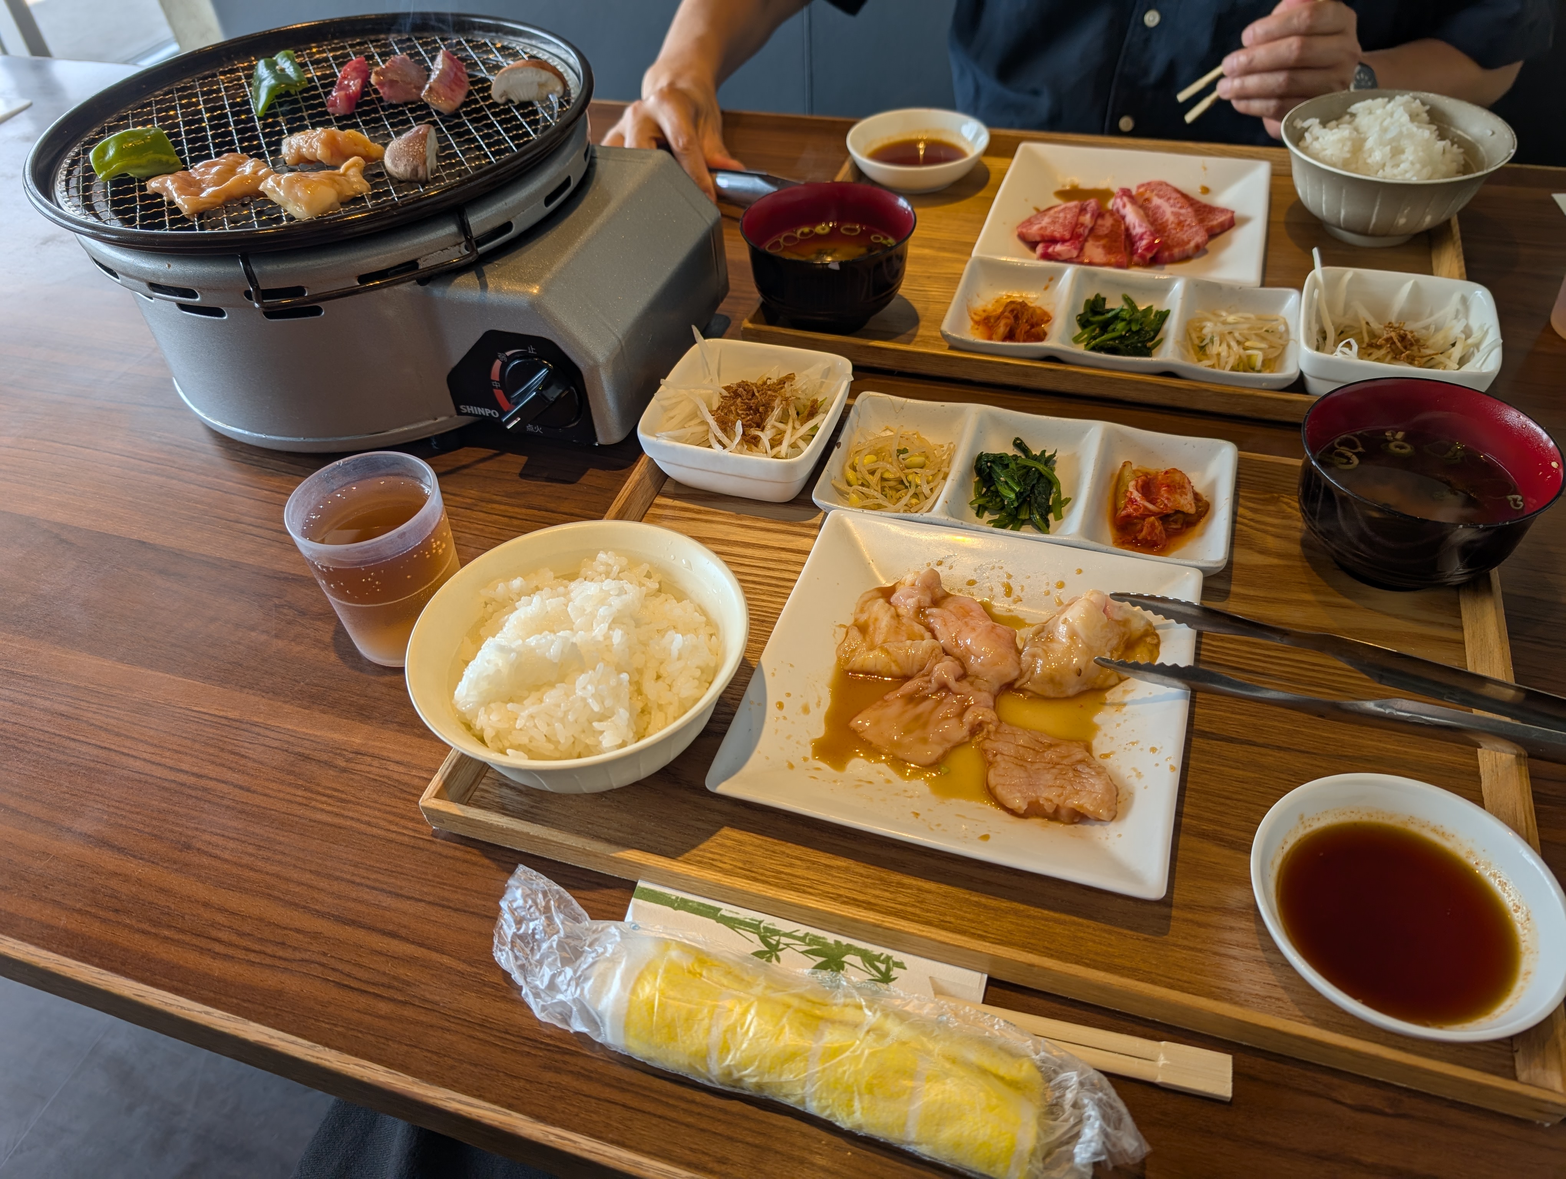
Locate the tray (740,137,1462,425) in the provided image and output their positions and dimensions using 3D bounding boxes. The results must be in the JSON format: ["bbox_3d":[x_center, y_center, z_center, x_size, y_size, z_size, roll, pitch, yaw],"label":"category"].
[{"bbox_3d":[0.235,-0.241,0.778,0.450,0.019,0.330,11,48,16],"label":"tray"}]

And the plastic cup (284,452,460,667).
[{"bbox_3d":[-0.200,-0.014,0.557,0.072,0.087,0.072,-3,46,3],"label":"plastic cup"}]

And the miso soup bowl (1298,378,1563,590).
[{"bbox_3d":[0.308,-0.044,0.537,0.111,0.067,0.111,10,48,15],"label":"miso soup bowl"}]

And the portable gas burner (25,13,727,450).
[{"bbox_3d":[-0.258,-0.245,0.733,0.402,0.163,0.346,12,48,16],"label":"portable gas burner"}]

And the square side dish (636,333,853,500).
[{"bbox_3d":[-0.017,-0.096,0.639,0.102,0.041,0.102,10,48,15],"label":"square side dish"}]

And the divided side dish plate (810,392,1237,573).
[{"bbox_3d":[0.131,-0.055,0.594,0.211,0.026,0.100,11,48,16],"label":"divided side dish plate"}]

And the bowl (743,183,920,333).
[{"bbox_3d":[0.033,-0.214,0.728,0.111,0.070,0.111,-3,46,3],"label":"bowl"}]

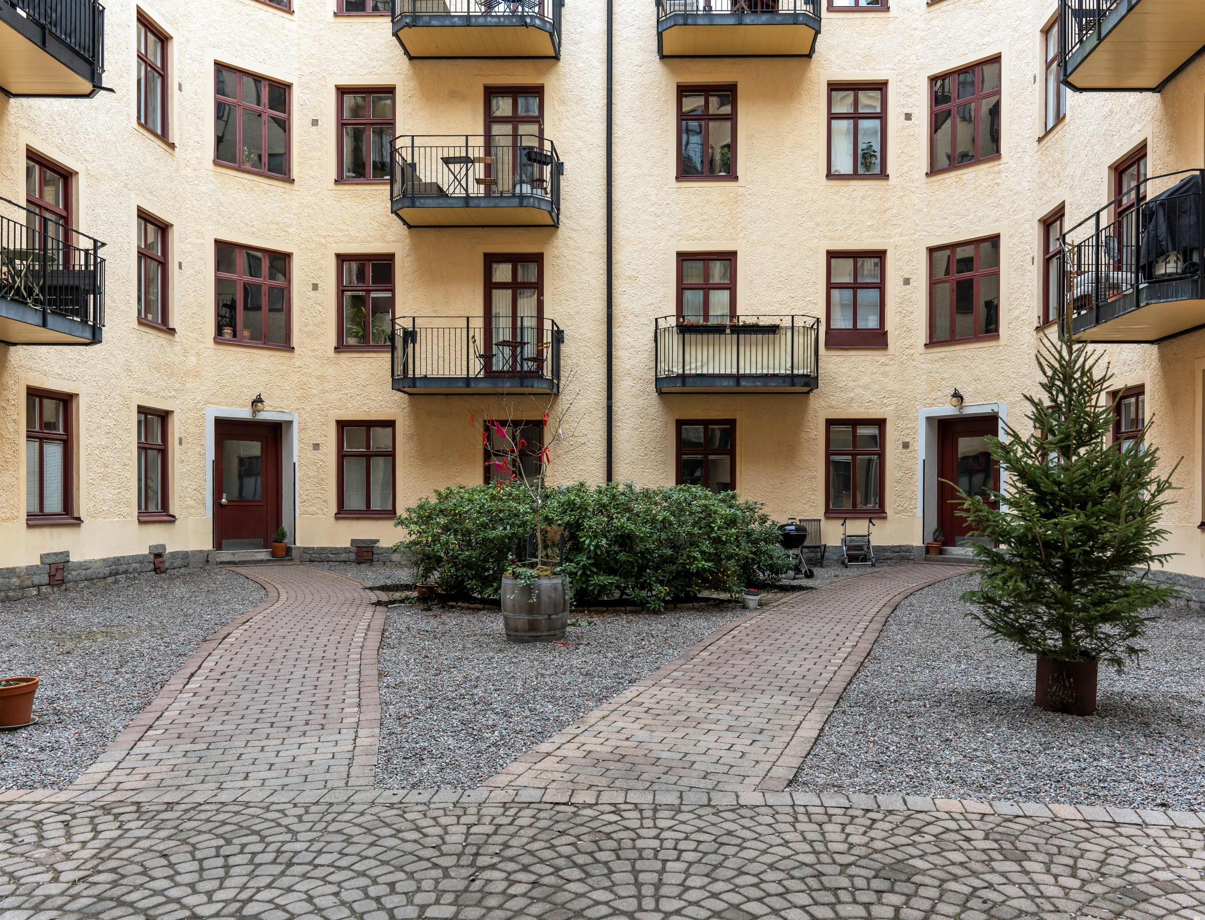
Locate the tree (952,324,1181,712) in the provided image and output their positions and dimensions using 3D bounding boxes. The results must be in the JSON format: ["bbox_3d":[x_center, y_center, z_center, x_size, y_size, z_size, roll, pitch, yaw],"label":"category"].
[{"bbox_3d":[3.120,0.320,6.200,1.500,2.740,1.500,0,-1,0],"label":"tree"}]

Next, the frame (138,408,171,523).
[{"bbox_3d":[-7.650,0.100,15.620,0.170,1.880,1.100,0,-1,5],"label":"frame"}]

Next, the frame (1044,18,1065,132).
[{"bbox_3d":[7.140,-6.020,14.350,0.130,1.750,1.040,0,-1,4],"label":"frame"}]

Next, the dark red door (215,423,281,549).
[{"bbox_3d":[-6.800,0.470,17.650,1.300,2.450,0.140,1,-1,-37],"label":"dark red door"}]

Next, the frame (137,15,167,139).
[{"bbox_3d":[-7.210,-6.060,14.620,0.130,1.750,1.040,0,-1,4],"label":"frame"}]

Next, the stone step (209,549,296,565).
[{"bbox_3d":[-6.300,1.730,16.480,1.420,0.240,0.450,1,-2,-44],"label":"stone step"}]

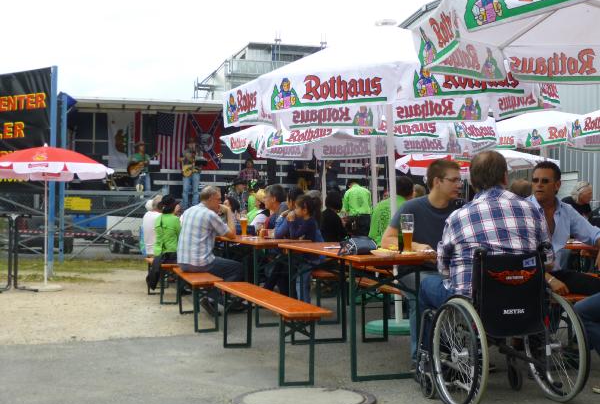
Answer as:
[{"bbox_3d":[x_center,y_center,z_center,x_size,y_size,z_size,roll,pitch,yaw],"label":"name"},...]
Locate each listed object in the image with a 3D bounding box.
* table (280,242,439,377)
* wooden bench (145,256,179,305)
[{"bbox_3d":[0.334,0.717,6.310,0.500,0.770,2.200,-1,-1,-13],"label":"table"},{"bbox_3d":[-1.722,0.971,11.320,0.260,0.480,2.200,-1,-1,-15],"label":"wooden bench"}]

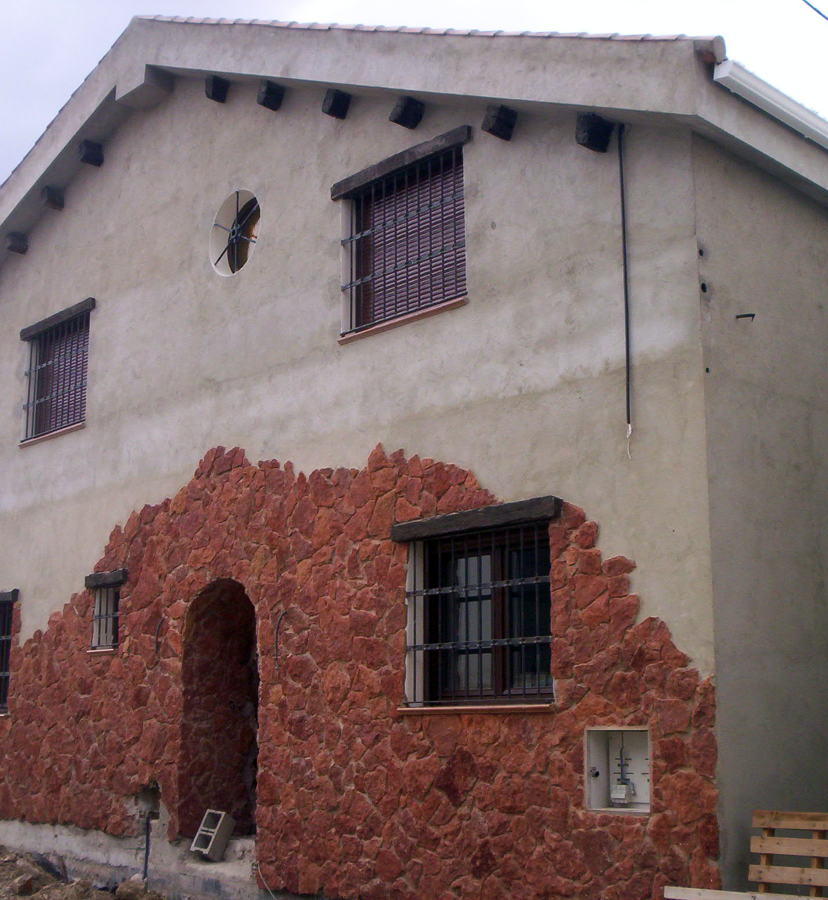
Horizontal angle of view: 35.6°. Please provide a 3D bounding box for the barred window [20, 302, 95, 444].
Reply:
[{"bbox_3d":[-3.860,-0.842,14.129,0.250,1.341,1.503,11,-17,-42],"label":"barred window"}]

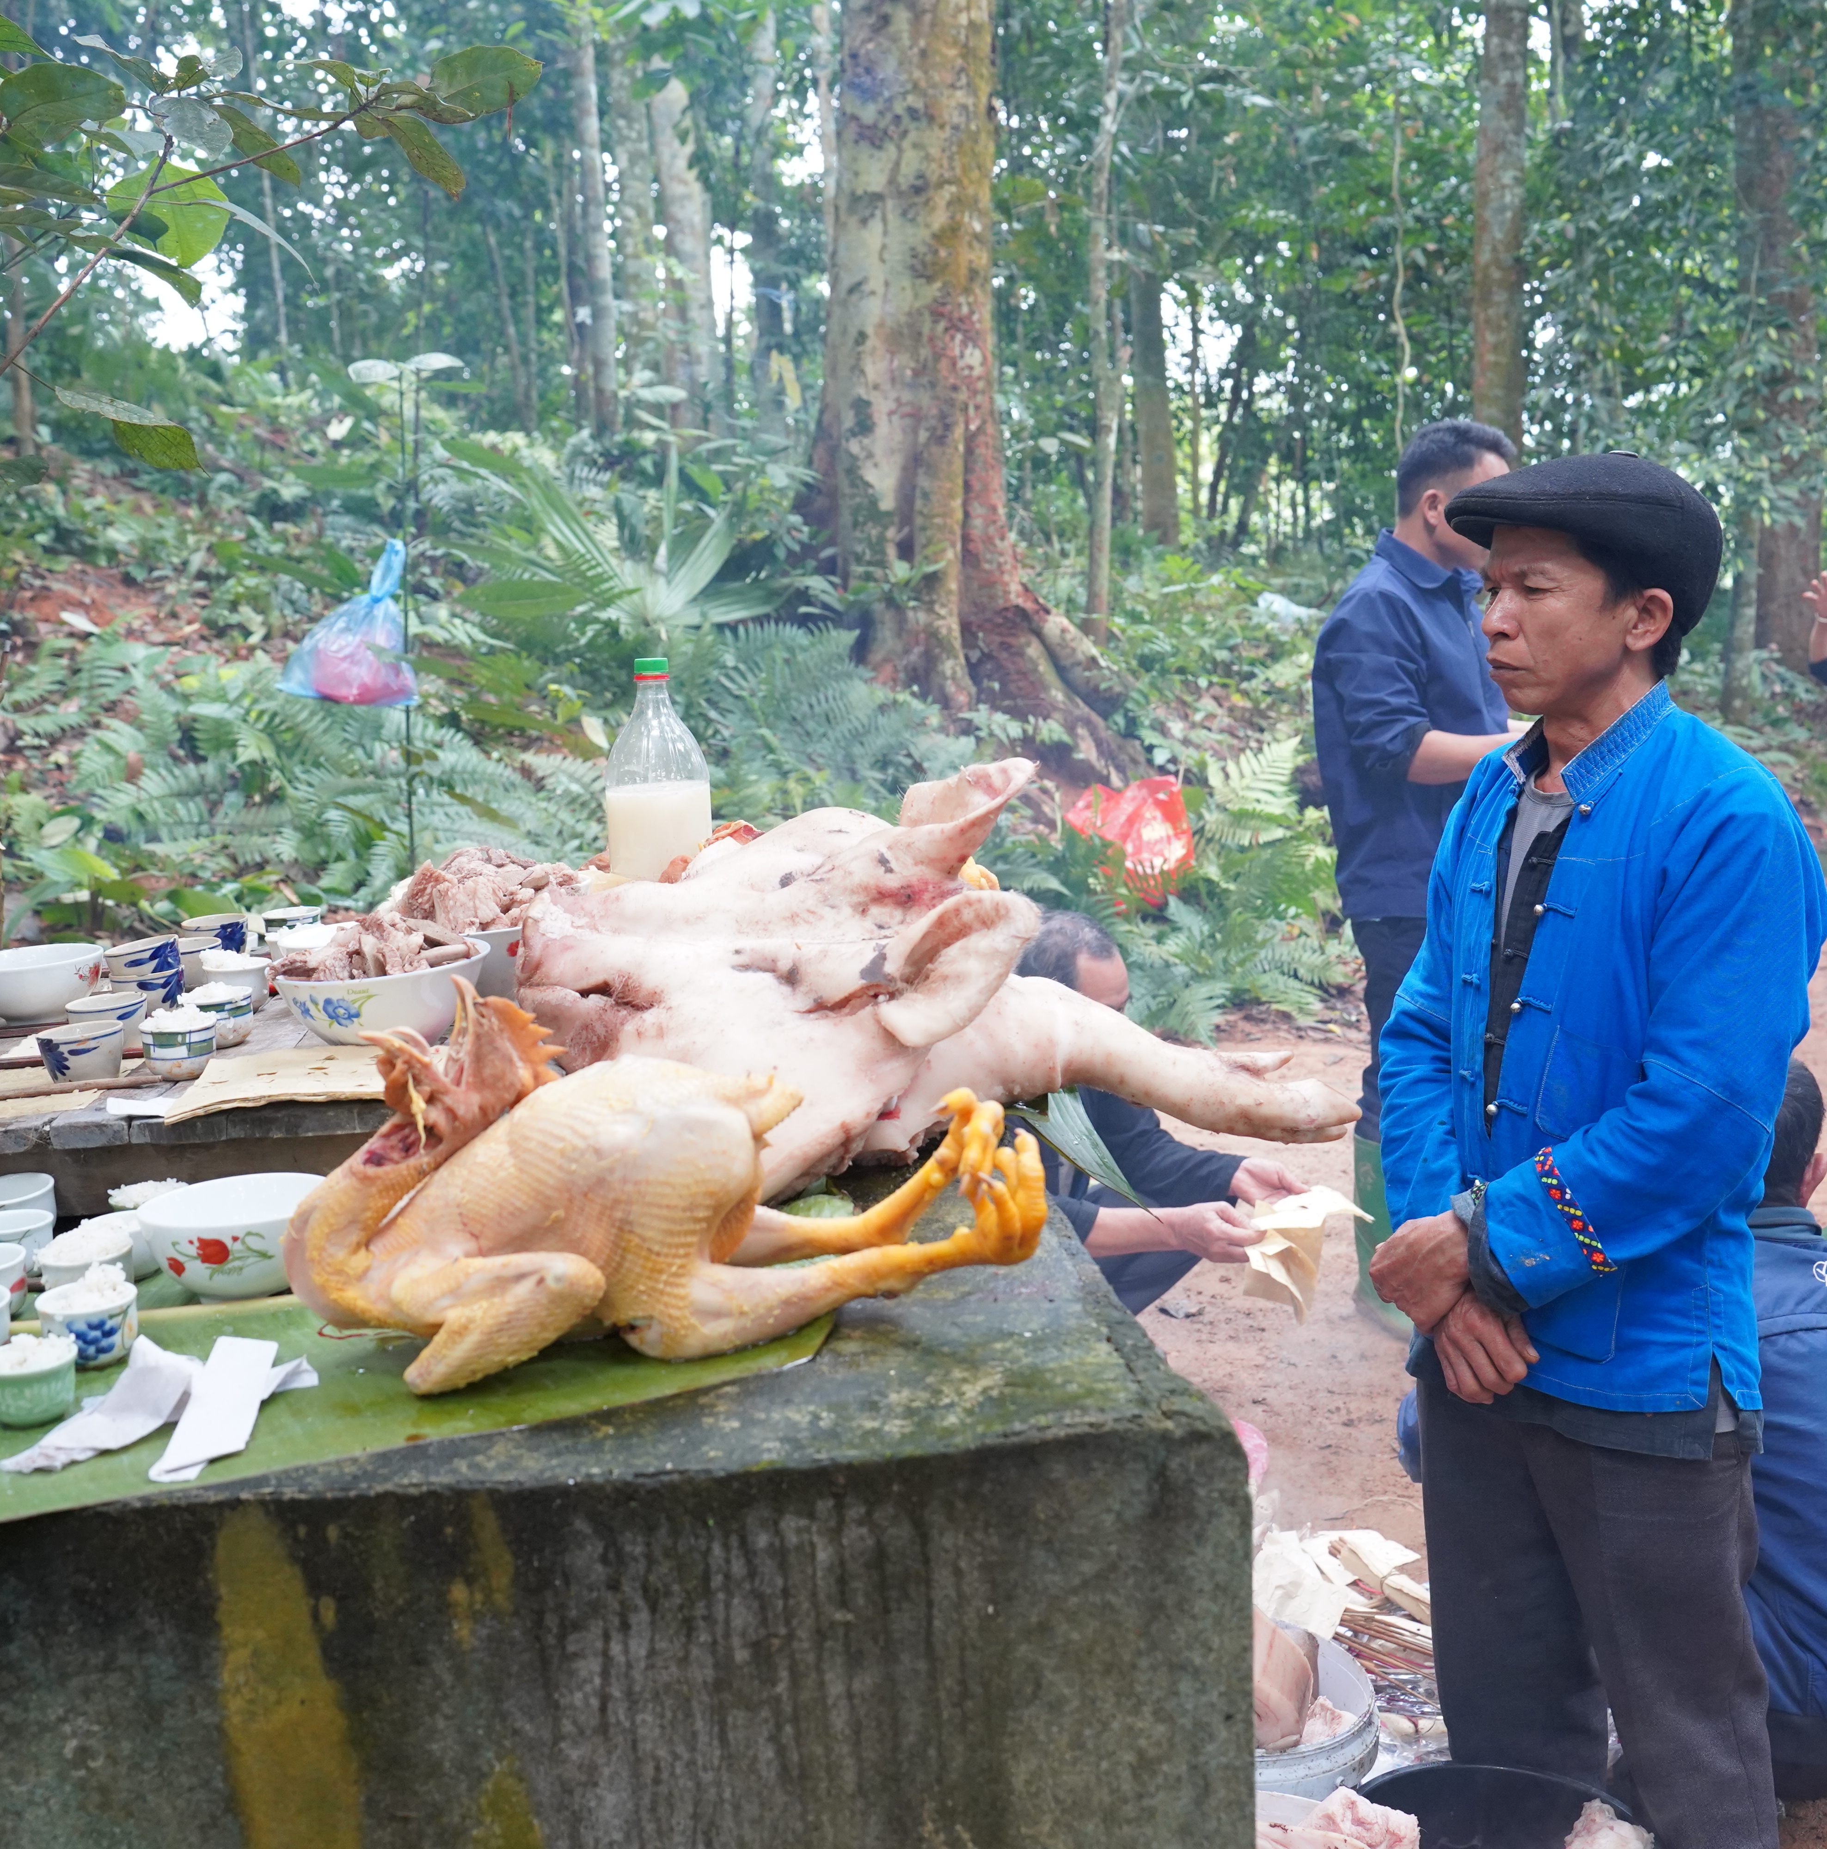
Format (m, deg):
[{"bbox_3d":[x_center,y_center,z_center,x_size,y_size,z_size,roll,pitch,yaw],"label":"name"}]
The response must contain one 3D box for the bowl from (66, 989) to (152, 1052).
[{"bbox_3d":[-0.659,0.083,1.774,0.065,0.039,0.065,-3,10,0],"label":"bowl"}]

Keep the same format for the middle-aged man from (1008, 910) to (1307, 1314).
[{"bbox_3d":[0.305,0.430,3.420,0.680,0.930,0.520,-1,10,11],"label":"middle-aged man"}]

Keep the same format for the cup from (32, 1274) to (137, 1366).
[{"bbox_3d":[-0.510,0.250,1.337,0.059,0.038,0.059,-2,10,0],"label":"cup"}]

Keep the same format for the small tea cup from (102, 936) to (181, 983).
[{"bbox_3d":[-0.683,0.037,1.924,0.065,0.038,0.065,-9,11,0],"label":"small tea cup"}]

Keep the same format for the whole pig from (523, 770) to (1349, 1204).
[{"bbox_3d":[0.015,0.025,1.758,0.670,0.300,0.380,-2,10,0],"label":"whole pig"}]

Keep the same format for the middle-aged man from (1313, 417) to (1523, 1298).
[{"bbox_3d":[0.945,-0.057,3.880,0.500,1.660,0.500,0,11,17],"label":"middle-aged man"}]

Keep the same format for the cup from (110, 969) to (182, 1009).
[{"bbox_3d":[-0.682,0.063,1.929,0.065,0.038,0.065,-2,10,0],"label":"cup"}]

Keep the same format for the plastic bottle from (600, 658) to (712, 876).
[{"bbox_3d":[-0.216,-0.074,1.848,0.090,0.307,0.090,-2,10,0],"label":"plastic bottle"}]

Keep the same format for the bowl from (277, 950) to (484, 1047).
[{"bbox_3d":[-0.453,0.061,1.814,0.197,0.070,0.197,-2,10,0],"label":"bowl"}]

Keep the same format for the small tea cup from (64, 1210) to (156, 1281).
[{"bbox_3d":[-0.543,0.226,1.475,0.057,0.037,0.057,-2,10,0],"label":"small tea cup"}]

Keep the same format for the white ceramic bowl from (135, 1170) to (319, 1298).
[{"bbox_3d":[-0.442,0.211,1.425,0.121,0.060,0.121,-3,10,0],"label":"white ceramic bowl"}]

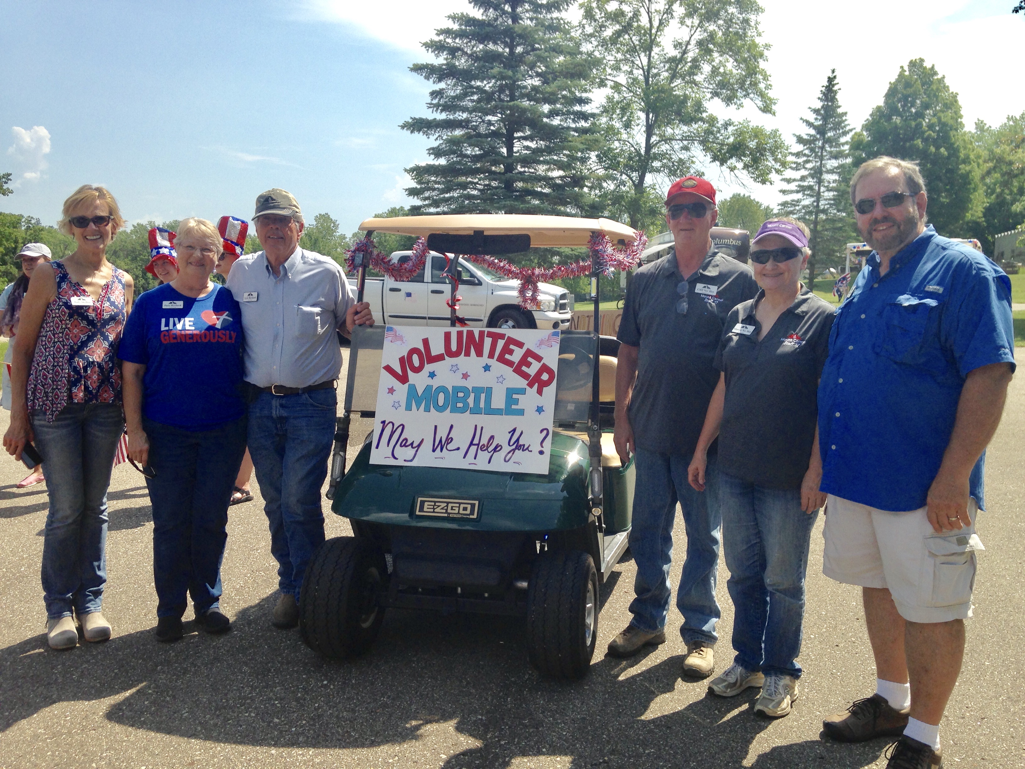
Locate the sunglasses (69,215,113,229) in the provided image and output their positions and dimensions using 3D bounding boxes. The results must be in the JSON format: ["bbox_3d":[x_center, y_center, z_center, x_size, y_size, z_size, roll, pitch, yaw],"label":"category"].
[{"bbox_3d":[-1.557,-0.599,3.620,0.145,0.050,0.145,0,7,-22],"label":"sunglasses"}]

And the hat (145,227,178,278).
[{"bbox_3d":[-2.200,-0.834,6.150,0.235,0.250,0.275,-3,-2,-12],"label":"hat"}]

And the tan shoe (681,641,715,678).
[{"bbox_3d":[0.714,0.992,3.727,0.110,0.130,0.300,2,6,13],"label":"tan shoe"}]

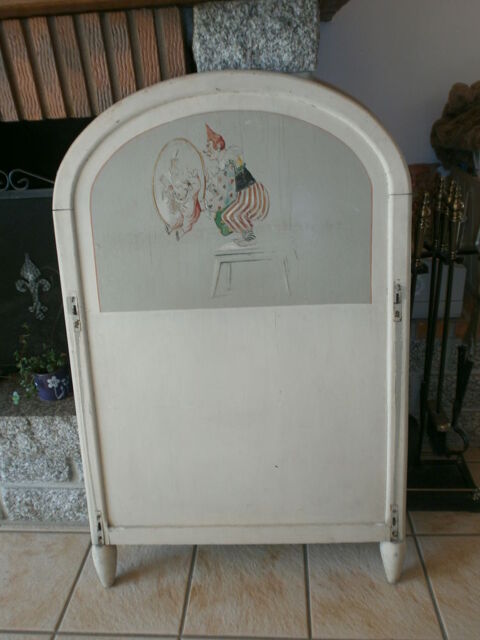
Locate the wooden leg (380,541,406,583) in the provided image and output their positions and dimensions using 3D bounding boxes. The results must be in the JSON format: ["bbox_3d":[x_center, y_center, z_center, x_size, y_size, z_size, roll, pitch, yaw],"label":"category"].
[{"bbox_3d":[0.385,0.612,1.262,0.068,0.116,0.068,-3,12,4],"label":"wooden leg"}]

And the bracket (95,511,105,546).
[{"bbox_3d":[-0.354,0.528,1.264,0.019,0.097,0.008,-3,12,4],"label":"bracket"}]

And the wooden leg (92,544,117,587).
[{"bbox_3d":[-0.354,0.645,1.310,0.066,0.118,0.066,-3,12,4],"label":"wooden leg"}]

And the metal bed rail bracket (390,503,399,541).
[{"bbox_3d":[0.379,0.497,1.216,0.018,0.103,0.008,-3,12,4],"label":"metal bed rail bracket"}]

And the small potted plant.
[{"bbox_3d":[-0.543,0.110,1.383,0.150,0.216,0.130,-2,25,5],"label":"small potted plant"}]

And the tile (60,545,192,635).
[{"bbox_3d":[-0.285,0.696,1.336,0.299,0.010,0.289,-2,25,5],"label":"tile"}]

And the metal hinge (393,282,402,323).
[{"bbox_3d":[0.347,-0.040,1.098,0.019,0.094,0.008,-3,12,4],"label":"metal hinge"}]

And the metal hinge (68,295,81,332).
[{"bbox_3d":[-0.378,-0.013,1.145,0.021,0.086,0.008,-3,12,4],"label":"metal hinge"}]

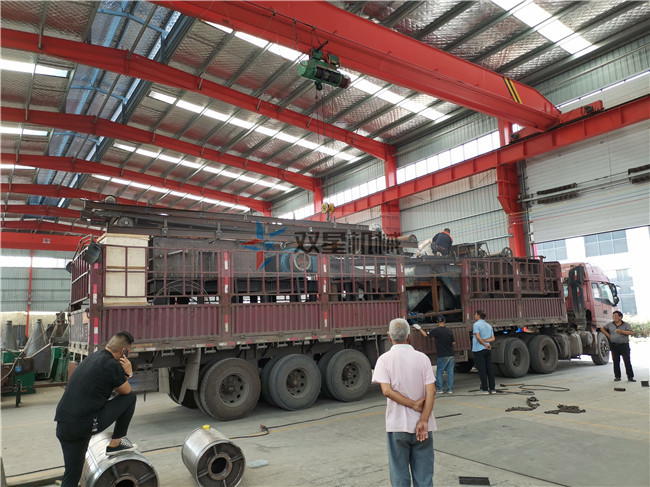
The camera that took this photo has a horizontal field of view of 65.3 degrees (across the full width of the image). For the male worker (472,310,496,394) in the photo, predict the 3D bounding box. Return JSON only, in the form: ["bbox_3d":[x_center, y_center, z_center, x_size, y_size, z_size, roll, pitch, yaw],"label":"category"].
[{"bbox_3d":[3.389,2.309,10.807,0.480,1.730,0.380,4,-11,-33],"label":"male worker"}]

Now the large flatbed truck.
[{"bbox_3d":[2.371,1.766,13.487,16.270,3.800,2.580,4,-11,-34],"label":"large flatbed truck"}]

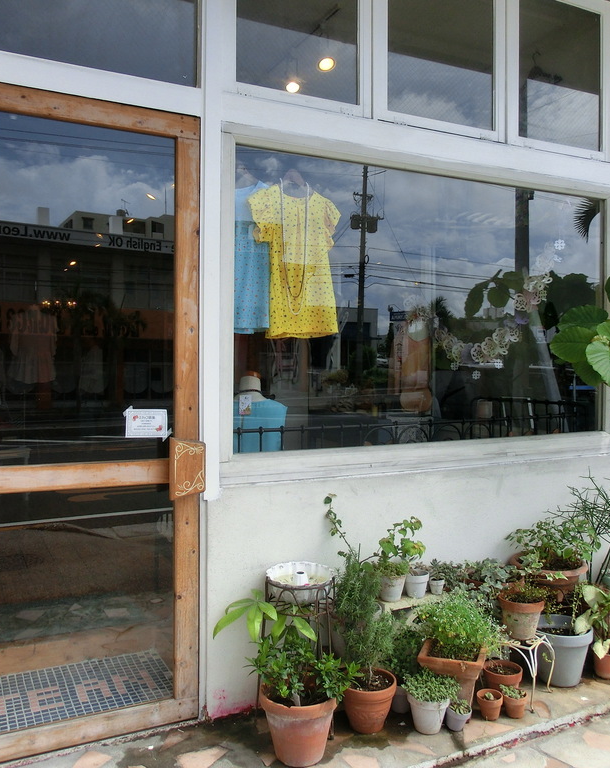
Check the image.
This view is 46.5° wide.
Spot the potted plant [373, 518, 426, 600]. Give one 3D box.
[{"bbox_3d":[0.351,0.638,2.626,0.187,0.308,0.172,0,1,0],"label":"potted plant"}]

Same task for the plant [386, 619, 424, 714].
[{"bbox_3d":[0.374,1.050,2.668,0.175,0.321,0.175,0,0,0],"label":"plant"}]

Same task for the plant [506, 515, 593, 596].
[{"bbox_3d":[1.058,0.736,3.073,0.375,0.306,0.357,0,0,0],"label":"plant"}]

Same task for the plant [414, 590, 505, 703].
[{"bbox_3d":[0.566,0.981,2.602,0.333,0.457,0.315,0,0,16],"label":"plant"}]

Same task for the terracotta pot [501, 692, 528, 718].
[{"bbox_3d":[0.746,1.139,2.515,0.082,0.073,0.082,0,1,0],"label":"terracotta pot"}]

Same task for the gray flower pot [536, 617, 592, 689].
[{"bbox_3d":[1.092,1.136,2.994,0.237,0.230,0.237,0,0,0],"label":"gray flower pot"}]

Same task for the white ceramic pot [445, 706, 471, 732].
[{"bbox_3d":[0.525,1.140,2.428,0.089,0.071,0.089,0,1,0],"label":"white ceramic pot"}]

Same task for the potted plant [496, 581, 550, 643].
[{"bbox_3d":[0.829,0.858,2.707,0.187,0.202,0.182,0,1,0],"label":"potted plant"}]

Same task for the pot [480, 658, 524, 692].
[{"bbox_3d":[0.756,1.142,2.704,0.150,0.136,0.150,0,0,0],"label":"pot"}]

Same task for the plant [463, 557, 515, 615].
[{"bbox_3d":[0.767,0.843,2.938,0.223,0.231,0.212,0,0,0],"label":"plant"}]

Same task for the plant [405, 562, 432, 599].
[{"bbox_3d":[0.450,0.776,2.812,0.100,0.140,0.100,0,0,0],"label":"plant"}]

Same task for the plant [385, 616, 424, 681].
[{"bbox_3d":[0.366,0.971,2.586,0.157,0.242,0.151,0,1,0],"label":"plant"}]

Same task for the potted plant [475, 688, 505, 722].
[{"bbox_3d":[0.675,1.171,2.583,0.097,0.079,0.097,0,0,0],"label":"potted plant"}]

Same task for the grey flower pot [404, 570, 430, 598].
[{"bbox_3d":[0.421,0.747,2.656,0.089,0.089,0.089,0,1,0],"label":"grey flower pot"}]

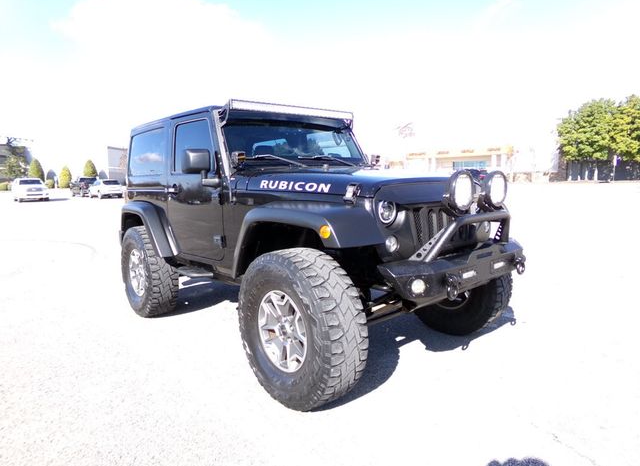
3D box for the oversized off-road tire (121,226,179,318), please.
[{"bbox_3d":[-1.714,0.372,4.466,0.315,0.910,0.918,-8,9,-40],"label":"oversized off-road tire"}]

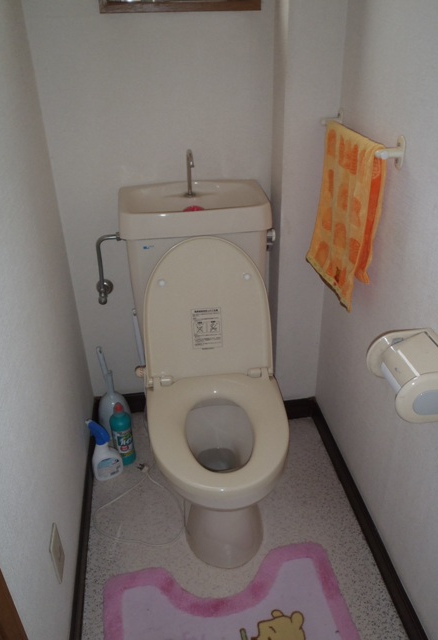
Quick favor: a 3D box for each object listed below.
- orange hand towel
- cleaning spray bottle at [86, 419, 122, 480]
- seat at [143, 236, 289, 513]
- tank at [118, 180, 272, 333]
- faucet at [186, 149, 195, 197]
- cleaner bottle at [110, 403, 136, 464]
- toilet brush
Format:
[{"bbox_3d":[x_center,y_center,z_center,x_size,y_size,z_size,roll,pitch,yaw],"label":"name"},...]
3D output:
[{"bbox_3d":[0.302,-0.267,1.305,0.075,0.410,0.360,-5,31,-6],"label":"orange hand towel"},{"bbox_3d":[-0.378,0.425,1.725,0.108,0.220,0.058,-17,34,-24],"label":"cleaning spray bottle"},{"bbox_3d":[-0.015,0.103,1.308,0.370,0.475,0.520,-5,31,-6],"label":"seat"},{"bbox_3d":[-0.073,-0.171,1.606,0.420,0.440,0.250,-5,31,-6],"label":"tank"},{"bbox_3d":[-0.082,-0.409,1.462,0.026,0.138,0.065,-5,31,-6],"label":"faucet"},{"bbox_3d":[-0.328,0.382,1.775,0.072,0.240,0.068,-16,33,-23],"label":"cleaner bottle"},{"bbox_3d":[-0.383,0.261,1.827,0.105,0.400,0.110,-5,31,-6],"label":"toilet brush"}]

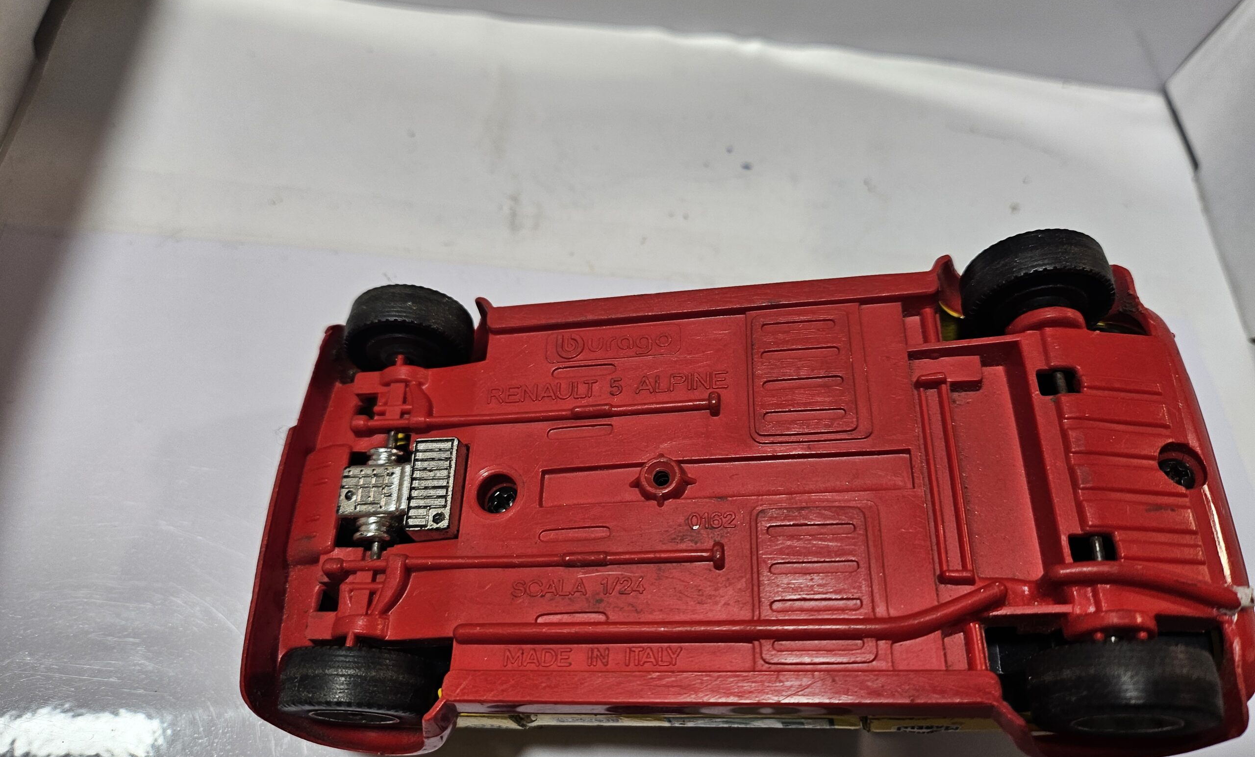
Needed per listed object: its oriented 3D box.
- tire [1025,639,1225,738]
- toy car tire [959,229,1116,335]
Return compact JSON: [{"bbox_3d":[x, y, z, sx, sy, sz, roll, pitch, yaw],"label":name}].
[{"bbox_3d":[0.061,0.038,0.107,0.021,0.021,0.008,-4,63,10],"label":"tire"},{"bbox_3d":[0.062,-0.014,0.133,0.021,0.021,0.008,-4,63,10],"label":"toy car tire"}]

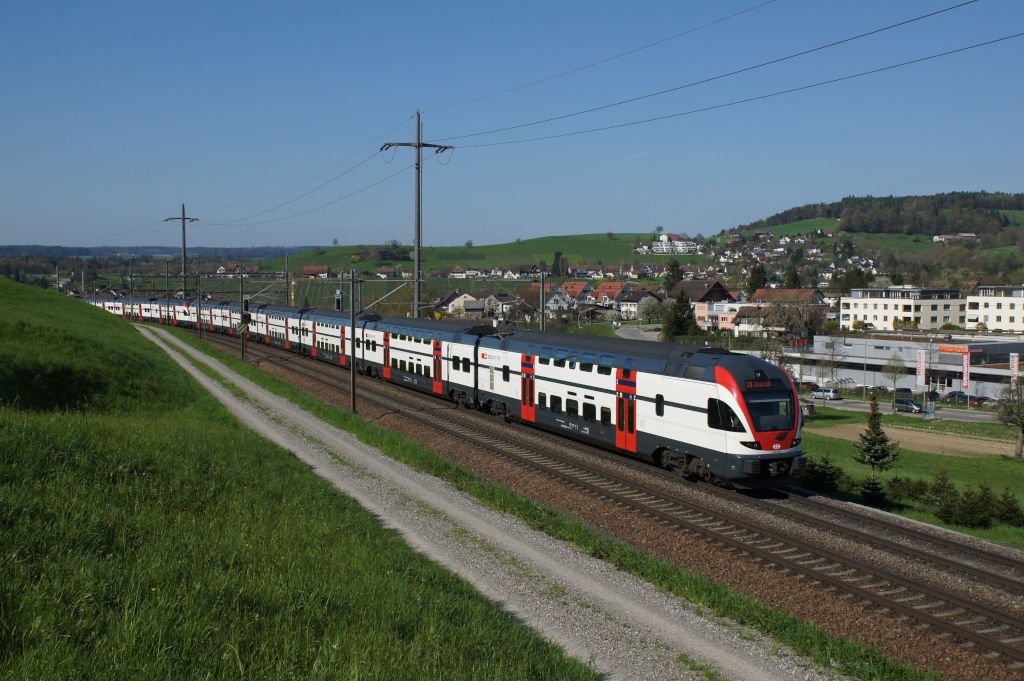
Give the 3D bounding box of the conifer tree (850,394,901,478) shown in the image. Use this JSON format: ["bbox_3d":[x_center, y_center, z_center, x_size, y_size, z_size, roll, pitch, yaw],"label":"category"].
[{"bbox_3d":[13.765,3.830,38.800,1.750,3.400,1.750,1,4,19],"label":"conifer tree"}]

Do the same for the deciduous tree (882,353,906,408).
[{"bbox_3d":[59.656,6.724,160.000,3.700,9.000,3.700,2,4,21],"label":"deciduous tree"}]

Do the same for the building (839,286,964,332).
[{"bbox_3d":[98.846,-6.961,259.000,20.500,12.200,21.500,-2,4,-32],"label":"building"}]

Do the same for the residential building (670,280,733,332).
[{"bbox_3d":[53.620,-9.289,288.000,15.000,14.500,13.000,2,4,32],"label":"residential building"}]

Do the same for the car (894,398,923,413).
[{"bbox_3d":[63.132,10.403,163.000,4.650,1.730,1.830,3,4,37],"label":"car"}]

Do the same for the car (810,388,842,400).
[{"bbox_3d":[54.879,9.429,179.000,4.500,1.650,1.800,3,5,43],"label":"car"}]

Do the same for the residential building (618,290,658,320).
[{"bbox_3d":[46.969,-12.684,374.000,10.500,10.500,11.000,-2,4,-32],"label":"residential building"}]

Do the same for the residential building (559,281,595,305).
[{"bbox_3d":[25.862,-17.176,404.000,12.500,11.500,12.000,-2,4,-36],"label":"residential building"}]

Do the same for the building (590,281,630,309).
[{"bbox_3d":[38.699,-16.365,394.000,12.500,11.500,12.000,-2,4,-36],"label":"building"}]

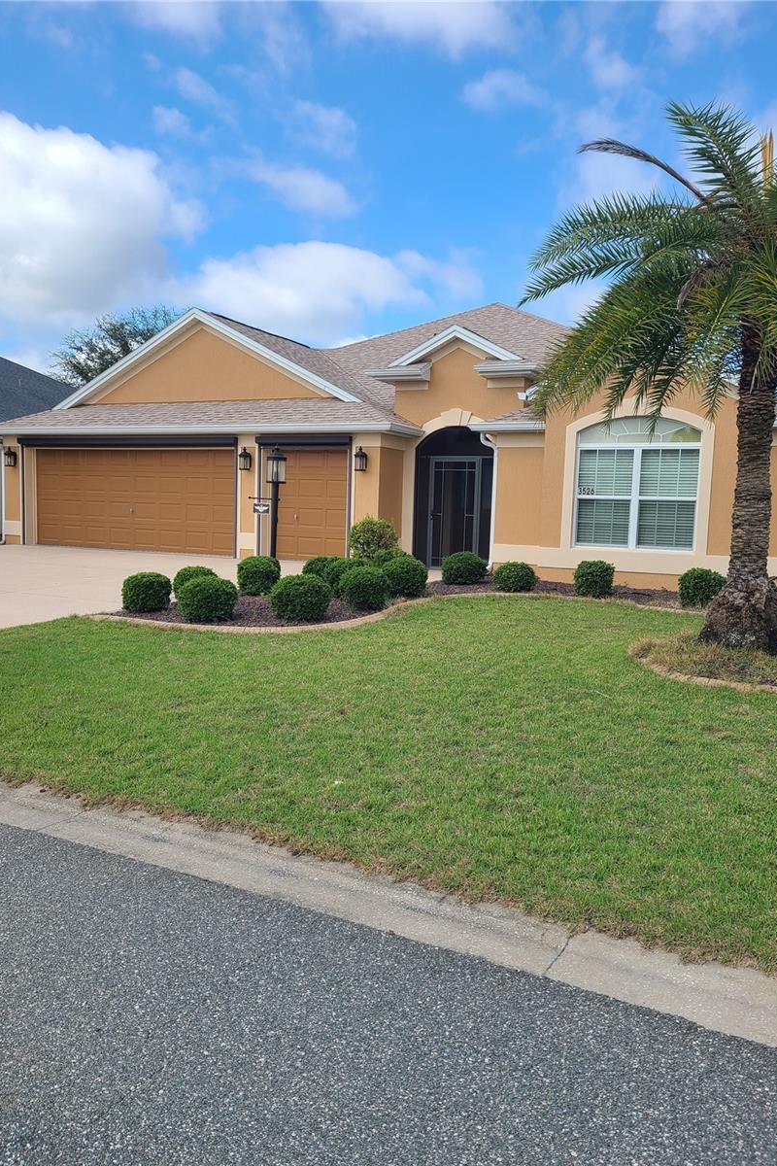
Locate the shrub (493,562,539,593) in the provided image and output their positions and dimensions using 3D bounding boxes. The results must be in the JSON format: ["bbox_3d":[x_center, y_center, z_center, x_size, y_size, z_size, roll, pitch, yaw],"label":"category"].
[{"bbox_3d":[1.942,-0.099,13.293,0.686,0.421,0.686,2,5,8],"label":"shrub"}]

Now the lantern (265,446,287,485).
[{"bbox_3d":[-1.599,-1.678,12.400,0.265,0.550,0.265,4,6,25],"label":"lantern"}]

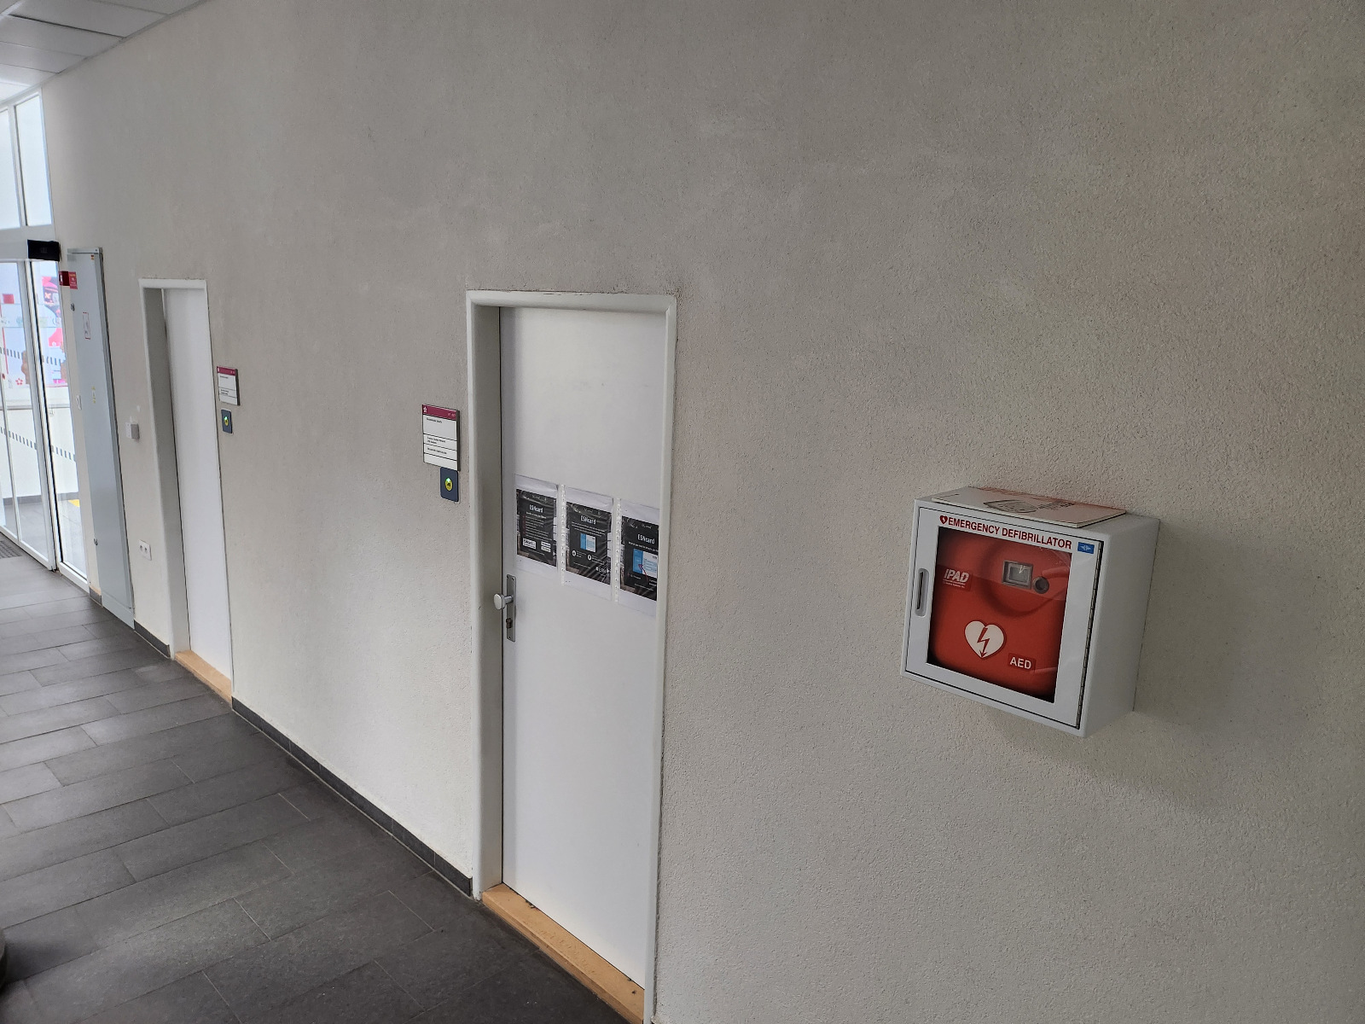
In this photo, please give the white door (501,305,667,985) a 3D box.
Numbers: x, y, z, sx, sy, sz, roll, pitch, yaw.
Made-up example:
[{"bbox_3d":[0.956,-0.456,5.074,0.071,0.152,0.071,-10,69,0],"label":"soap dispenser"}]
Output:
[{"bbox_3d":[-0.294,0.402,2.826,0.790,1.976,0.040,13,17,42],"label":"white door"}]

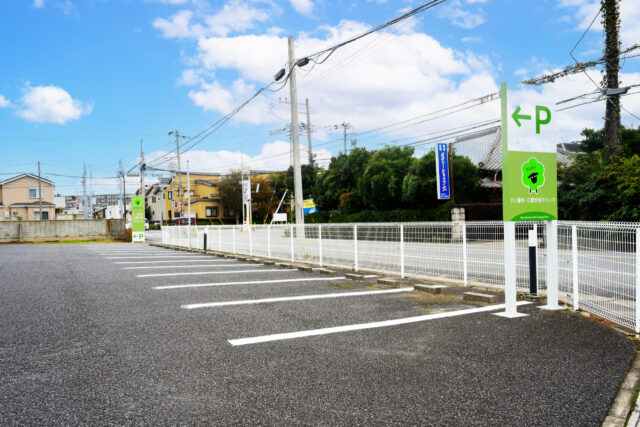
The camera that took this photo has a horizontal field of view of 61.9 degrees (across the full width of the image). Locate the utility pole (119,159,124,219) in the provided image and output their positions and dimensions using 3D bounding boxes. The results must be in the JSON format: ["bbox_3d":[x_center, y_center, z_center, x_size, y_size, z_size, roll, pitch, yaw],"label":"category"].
[{"bbox_3d":[-24.582,-1.990,66.072,0.300,9.420,0.300,-1,-1,0],"label":"utility pole"}]

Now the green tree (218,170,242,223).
[{"bbox_3d":[-12.473,-1.630,74.078,3.500,8.670,3.500,-1,-1,0],"label":"green tree"}]

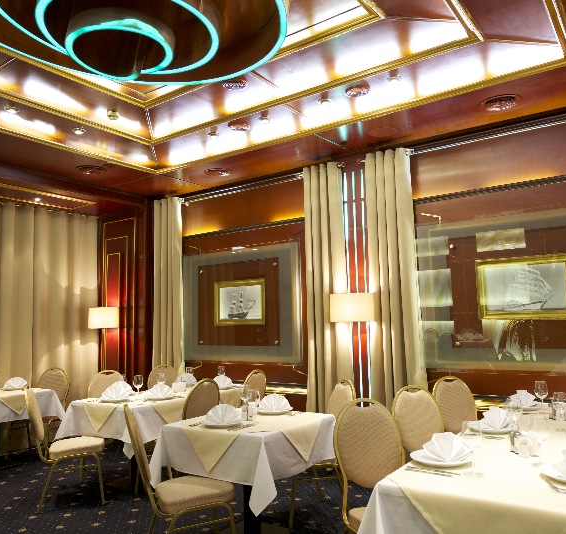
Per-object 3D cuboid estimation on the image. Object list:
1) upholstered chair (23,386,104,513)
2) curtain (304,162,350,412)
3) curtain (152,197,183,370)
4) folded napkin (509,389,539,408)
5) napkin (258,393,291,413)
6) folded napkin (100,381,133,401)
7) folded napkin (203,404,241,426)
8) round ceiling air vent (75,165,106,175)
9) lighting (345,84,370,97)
[{"bbox_3d":[-1.767,1.425,4.355,0.589,0.932,0.459,1,-7,-21],"label":"upholstered chair"},{"bbox_3d":[0.431,0.431,5.175,0.411,2.946,0.137,-6,-8,35],"label":"curtain"},{"bbox_3d":[-1.380,0.611,6.452,0.425,2.946,0.137,-6,-8,35],"label":"curtain"},{"bbox_3d":[1.703,0.921,3.775,0.192,0.127,0.099,-3,-7,19],"label":"folded napkin"},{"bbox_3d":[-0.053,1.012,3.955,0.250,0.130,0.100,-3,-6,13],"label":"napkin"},{"bbox_3d":[-1.459,1.078,4.695,0.280,0.155,0.110,-2,-6,9],"label":"folded napkin"},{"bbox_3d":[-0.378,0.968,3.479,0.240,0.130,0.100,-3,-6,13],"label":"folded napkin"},{"bbox_3d":[-1.986,-1.000,5.518,0.301,0.038,0.301,-1,-6,0],"label":"round ceiling air vent"},{"bbox_3d":[0.531,-1.259,3.806,0.175,0.035,0.175,-1,-6,0],"label":"lighting"}]

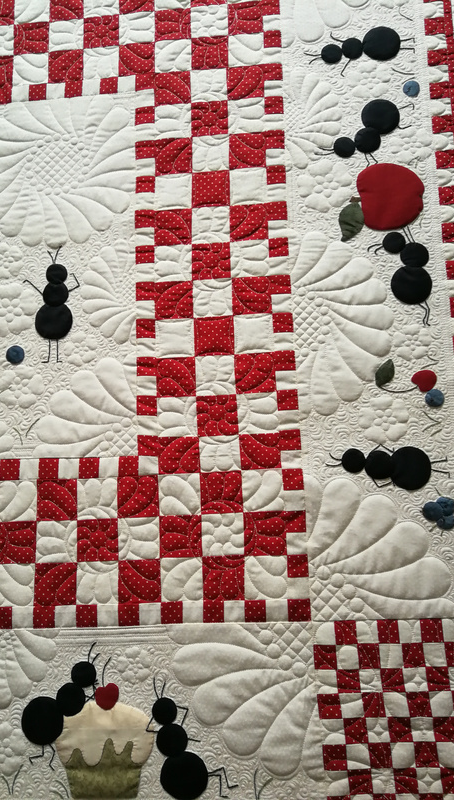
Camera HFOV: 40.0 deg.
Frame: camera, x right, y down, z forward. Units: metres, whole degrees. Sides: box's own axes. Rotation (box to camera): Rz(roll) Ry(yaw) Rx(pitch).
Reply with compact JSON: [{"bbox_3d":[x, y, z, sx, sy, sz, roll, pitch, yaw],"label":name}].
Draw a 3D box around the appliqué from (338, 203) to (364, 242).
[{"bbox_3d":[0.163,-0.232,0.811,0.032,0.004,0.053,-2,81,3],"label":"appliqué"}]

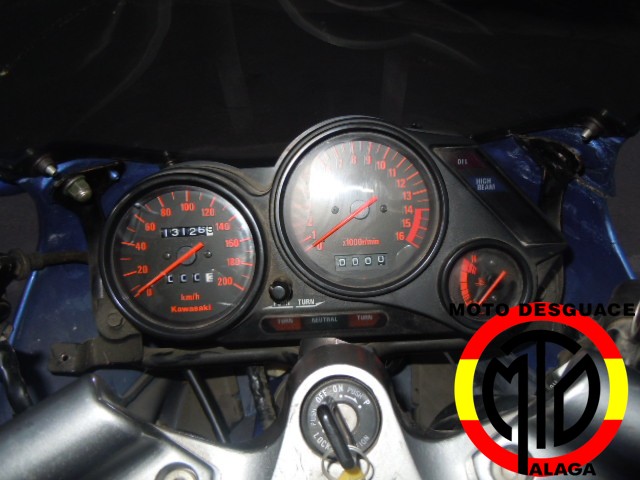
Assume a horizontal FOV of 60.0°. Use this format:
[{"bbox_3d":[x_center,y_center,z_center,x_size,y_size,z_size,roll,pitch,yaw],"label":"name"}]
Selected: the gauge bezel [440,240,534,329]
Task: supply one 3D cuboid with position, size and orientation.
[{"bbox_3d":[0.090,0.025,0.301,0.051,0.018,0.051,-2,93,-1],"label":"gauge bezel"}]

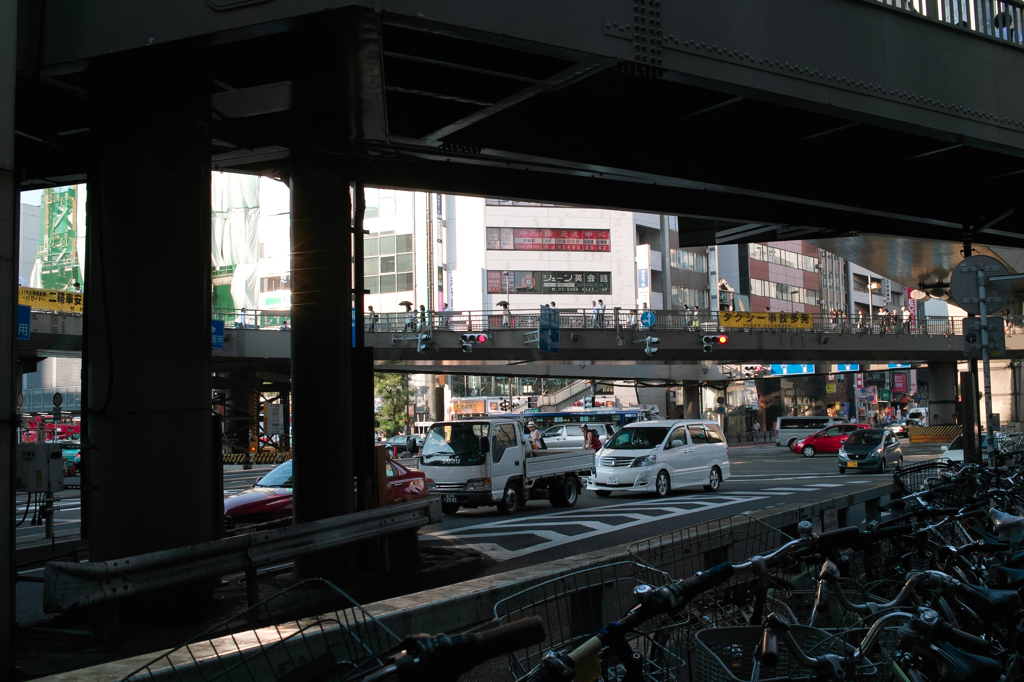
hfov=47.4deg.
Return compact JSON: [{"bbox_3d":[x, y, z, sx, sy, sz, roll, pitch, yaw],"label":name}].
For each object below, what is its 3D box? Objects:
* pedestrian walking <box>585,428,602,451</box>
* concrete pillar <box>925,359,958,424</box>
[{"bbox_3d":[2.350,3.413,34.000,0.700,1.700,0.550,-1,-5,-8],"label":"pedestrian walking"},{"bbox_3d":[26.957,3.788,73.000,1.700,5.000,1.700,-3,-5,22],"label":"concrete pillar"}]

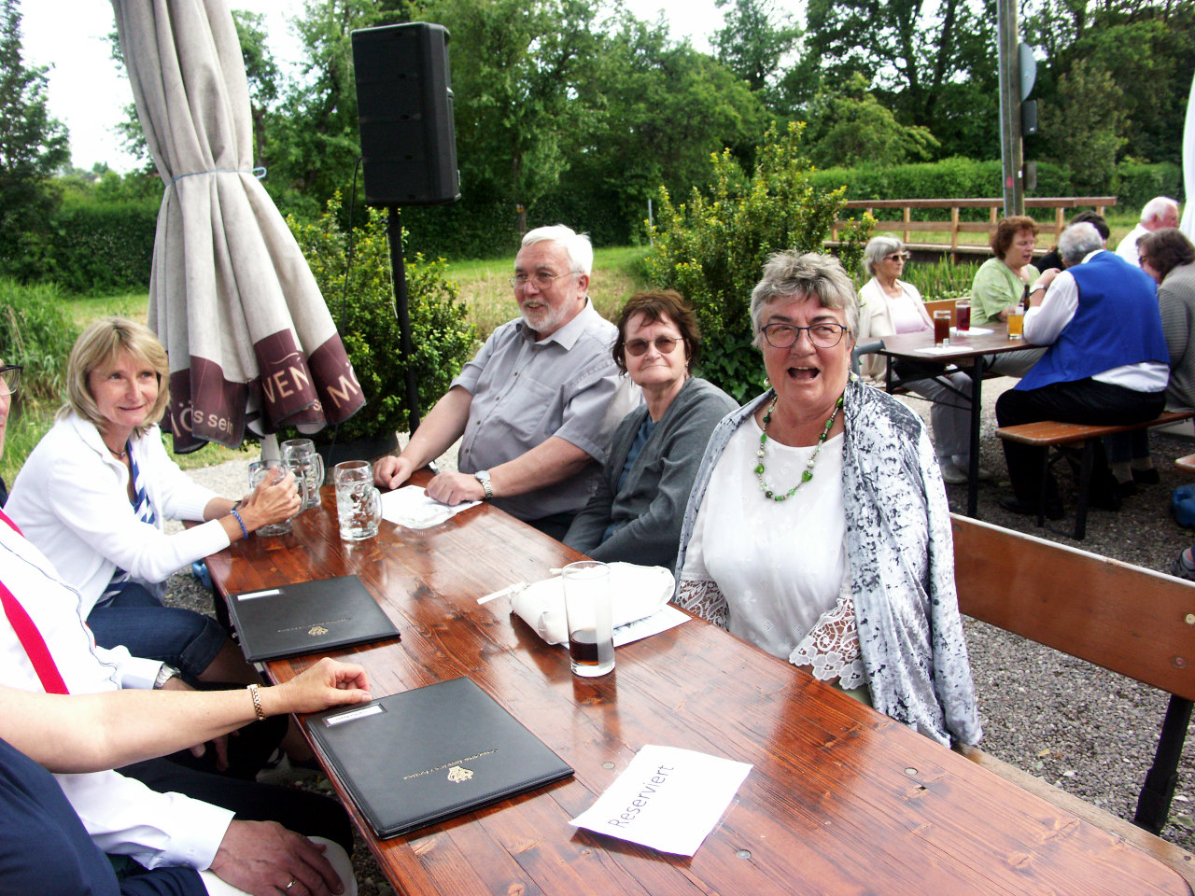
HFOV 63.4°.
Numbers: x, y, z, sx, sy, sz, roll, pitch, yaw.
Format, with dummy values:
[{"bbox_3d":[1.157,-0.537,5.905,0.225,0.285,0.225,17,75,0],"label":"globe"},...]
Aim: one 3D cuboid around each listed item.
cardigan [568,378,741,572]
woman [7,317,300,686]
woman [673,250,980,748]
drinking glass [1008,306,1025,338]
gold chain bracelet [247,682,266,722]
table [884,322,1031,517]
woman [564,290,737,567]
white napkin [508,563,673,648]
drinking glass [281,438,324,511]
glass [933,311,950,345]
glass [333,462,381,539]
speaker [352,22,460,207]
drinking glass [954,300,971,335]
[{"bbox_3d":[0.100,0.137,2.201,0.430,0.580,0.500,-14,17,-40],"label":"cardigan"},{"bbox_3d":[-1.030,0.352,2.253,0.660,1.270,0.500,-6,13,-16],"label":"woman"},{"bbox_3d":[0.351,0.341,1.819,0.540,1.360,0.660,5,15,31],"label":"woman"},{"bbox_3d":[1.919,-0.577,4.434,0.067,0.155,0.067,-3,13,0],"label":"drinking glass"},{"bbox_3d":[-0.477,0.355,1.350,0.017,0.051,0.059,-12,15,-16],"label":"gold chain bracelet"},{"bbox_3d":[2.179,-0.216,4.861,2.200,0.770,0.719,-10,15,-27],"label":"table"},{"bbox_3d":[0.013,0.298,2.193,0.700,1.270,0.480,-14,17,-40],"label":"woman"},{"bbox_3d":[-0.012,0.269,1.763,0.275,0.050,0.200,-10,14,-29],"label":"white napkin"},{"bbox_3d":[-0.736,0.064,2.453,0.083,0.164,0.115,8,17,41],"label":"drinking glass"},{"bbox_3d":[1.765,-0.603,4.952,0.077,0.172,0.077,-3,13,0],"label":"glass"},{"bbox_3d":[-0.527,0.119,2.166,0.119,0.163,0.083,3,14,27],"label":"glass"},{"bbox_3d":[-0.677,-1.225,3.624,0.330,0.605,0.300,3,14,24],"label":"speaker"},{"bbox_3d":[2.054,-0.724,5.427,0.075,0.175,0.075,-3,13,0],"label":"drinking glass"}]

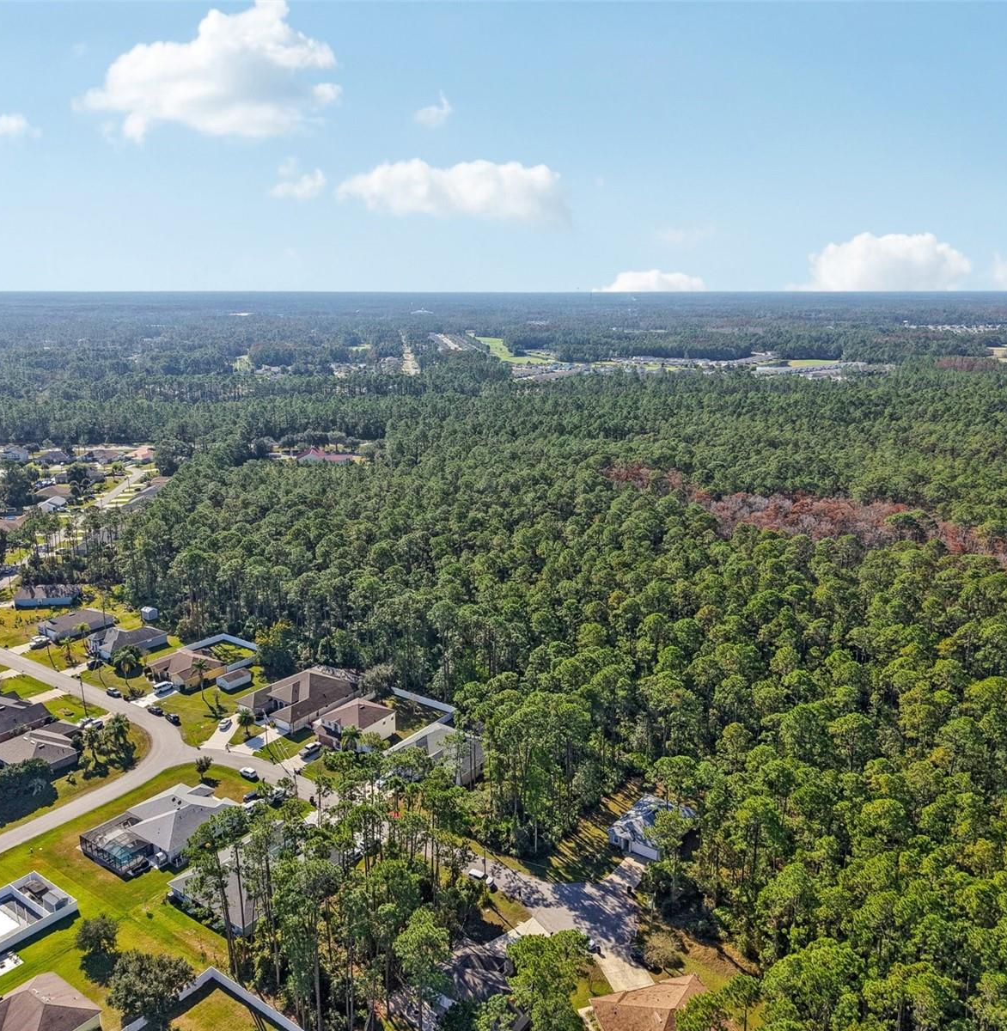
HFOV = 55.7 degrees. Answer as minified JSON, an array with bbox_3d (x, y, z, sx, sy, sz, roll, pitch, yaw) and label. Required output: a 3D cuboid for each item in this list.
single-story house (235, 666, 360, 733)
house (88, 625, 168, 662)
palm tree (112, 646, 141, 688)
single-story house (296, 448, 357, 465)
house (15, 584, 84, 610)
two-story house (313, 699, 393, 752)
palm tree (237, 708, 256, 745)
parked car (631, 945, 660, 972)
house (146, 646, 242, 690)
[{"bbox_3d":[-49.800,43.460,234.000,20.200,6.500,24.700,10,16,35],"label":"single-story house"},{"bbox_3d":[-108.150,34.870,272.430,15.300,5.300,18.400,10,16,35],"label":"house"},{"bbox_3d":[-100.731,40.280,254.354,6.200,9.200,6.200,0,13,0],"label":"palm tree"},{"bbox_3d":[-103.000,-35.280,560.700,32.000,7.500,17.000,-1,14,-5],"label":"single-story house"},{"bbox_3d":[-152.960,26.171,322.297,18.600,5.000,12.500,-2,14,-7],"label":"house"},{"bbox_3d":[-34.814,48.574,223.148,12.200,7.600,14.650,8,16,31],"label":"two-story house"},{"bbox_3d":[-60.304,48.762,224.080,4.200,6.800,4.200,0,13,0],"label":"palm tree"},{"bbox_3d":[22.359,69.370,149.284,1.850,1.550,4.700,-13,19,-43],"label":"parked car"},{"bbox_3d":[-83.660,39.220,253.640,18.600,5.600,16.400,10,16,35],"label":"house"}]

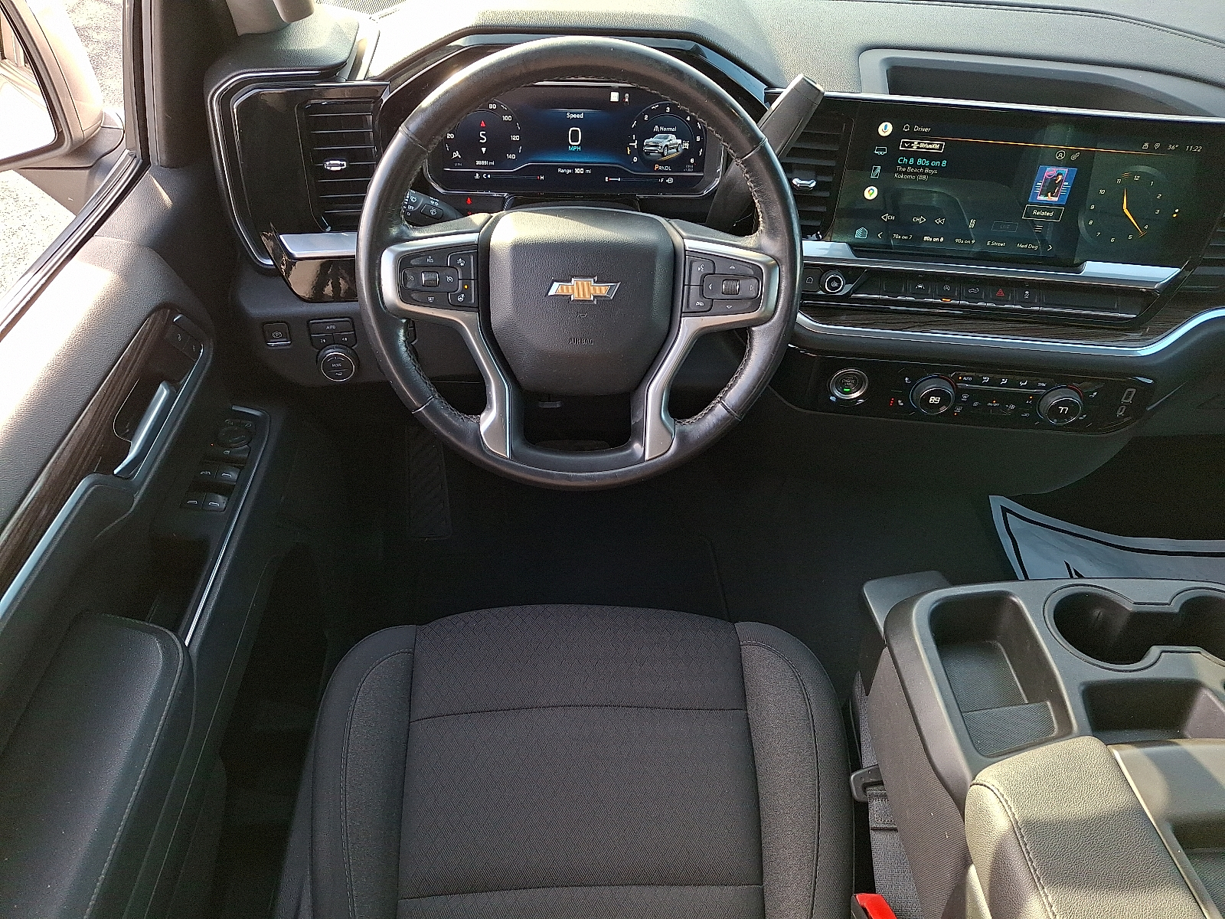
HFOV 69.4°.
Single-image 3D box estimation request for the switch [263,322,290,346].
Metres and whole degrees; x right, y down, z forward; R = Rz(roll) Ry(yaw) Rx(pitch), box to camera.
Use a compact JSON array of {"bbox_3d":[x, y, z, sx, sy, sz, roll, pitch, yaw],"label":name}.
[{"bbox_3d":[-0.343,-0.129,0.907,0.025,0.026,0.014,-5,35,-9],"label":"switch"}]

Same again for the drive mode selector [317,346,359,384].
[{"bbox_3d":[-0.286,-0.100,0.925,0.040,0.040,0.020,-5,35,-9],"label":"drive mode selector"}]

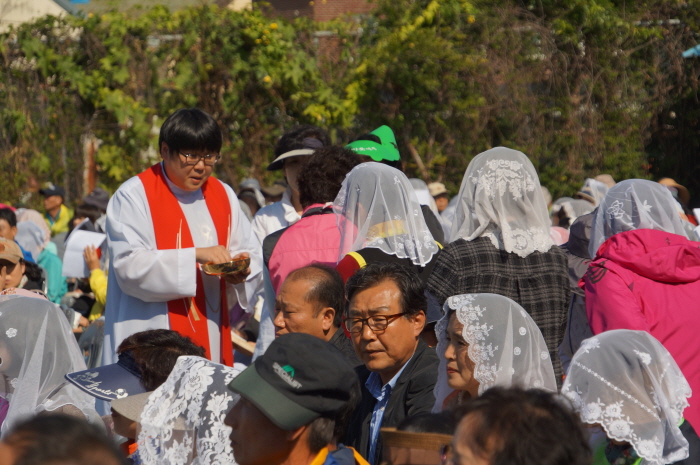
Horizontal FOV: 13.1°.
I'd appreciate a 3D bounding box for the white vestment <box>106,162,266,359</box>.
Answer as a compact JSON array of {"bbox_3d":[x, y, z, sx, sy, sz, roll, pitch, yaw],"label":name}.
[{"bbox_3d":[-0.510,0.520,9.250,0.530,1.420,0.420,-1,2,-30],"label":"white vestment"}]

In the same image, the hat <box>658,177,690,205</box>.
[{"bbox_3d":[2.619,-0.336,25.000,0.360,0.190,0.350,-12,3,1],"label":"hat"}]

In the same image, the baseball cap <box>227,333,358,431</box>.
[{"bbox_3d":[-0.106,0.281,5.800,0.260,0.145,0.180,-19,36,-38],"label":"baseball cap"}]

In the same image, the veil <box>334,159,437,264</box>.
[{"bbox_3d":[0.101,-0.052,8.750,0.290,0.310,0.290,-1,2,-23],"label":"veil"}]

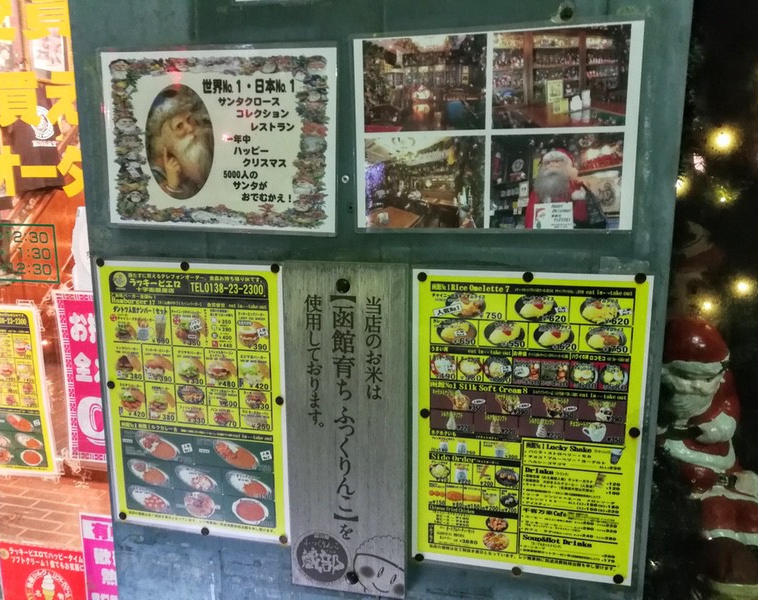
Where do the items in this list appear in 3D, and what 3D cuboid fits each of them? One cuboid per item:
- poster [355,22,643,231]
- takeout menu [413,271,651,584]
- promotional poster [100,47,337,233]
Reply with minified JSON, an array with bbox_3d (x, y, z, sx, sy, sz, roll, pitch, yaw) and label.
[{"bbox_3d":[0.122,-0.181,0.676,0.299,0.212,0.008,2,10,12],"label":"poster"},{"bbox_3d":[0.168,0.149,0.723,0.257,0.364,0.008,2,10,12],"label":"takeout menu"},{"bbox_3d":[-0.194,-0.190,0.745,0.299,0.212,0.008,3,10,12],"label":"promotional poster"}]

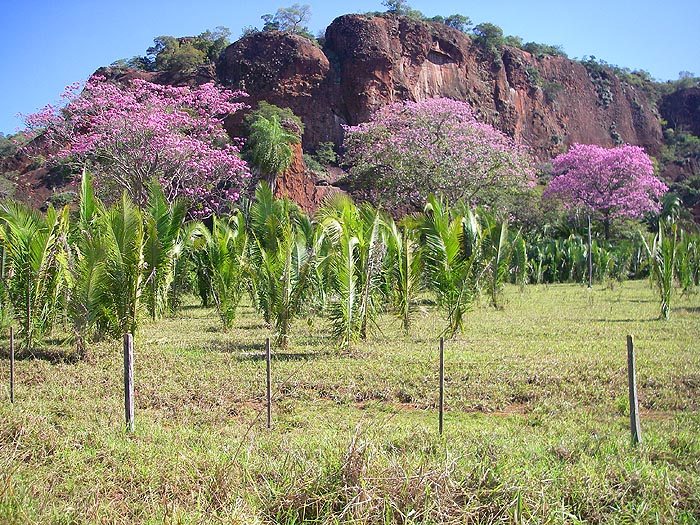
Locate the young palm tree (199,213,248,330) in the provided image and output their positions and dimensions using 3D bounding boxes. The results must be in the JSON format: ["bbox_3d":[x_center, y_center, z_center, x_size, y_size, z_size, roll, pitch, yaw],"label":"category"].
[{"bbox_3d":[-3.869,0.275,23.500,1.529,3.609,1.600,0,0,0],"label":"young palm tree"}]

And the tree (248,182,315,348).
[{"bbox_3d":[-1.738,0.076,19.500,1.675,4.213,1.700,0,0,0],"label":"tree"}]

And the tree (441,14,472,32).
[{"bbox_3d":[15.939,-35.545,115.000,4.789,3.143,4.200,0,0,0],"label":"tree"}]

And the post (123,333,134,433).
[{"bbox_3d":[-2.793,1.524,9.700,0.115,1.256,0.115,0,0,0],"label":"post"}]

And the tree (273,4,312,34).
[{"bbox_3d":[-7.109,-29.839,95.000,4.945,4.080,4.800,0,0,0],"label":"tree"}]

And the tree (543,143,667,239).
[{"bbox_3d":[23.185,-5.193,70.000,11.296,11.478,10.500,0,0,0],"label":"tree"}]

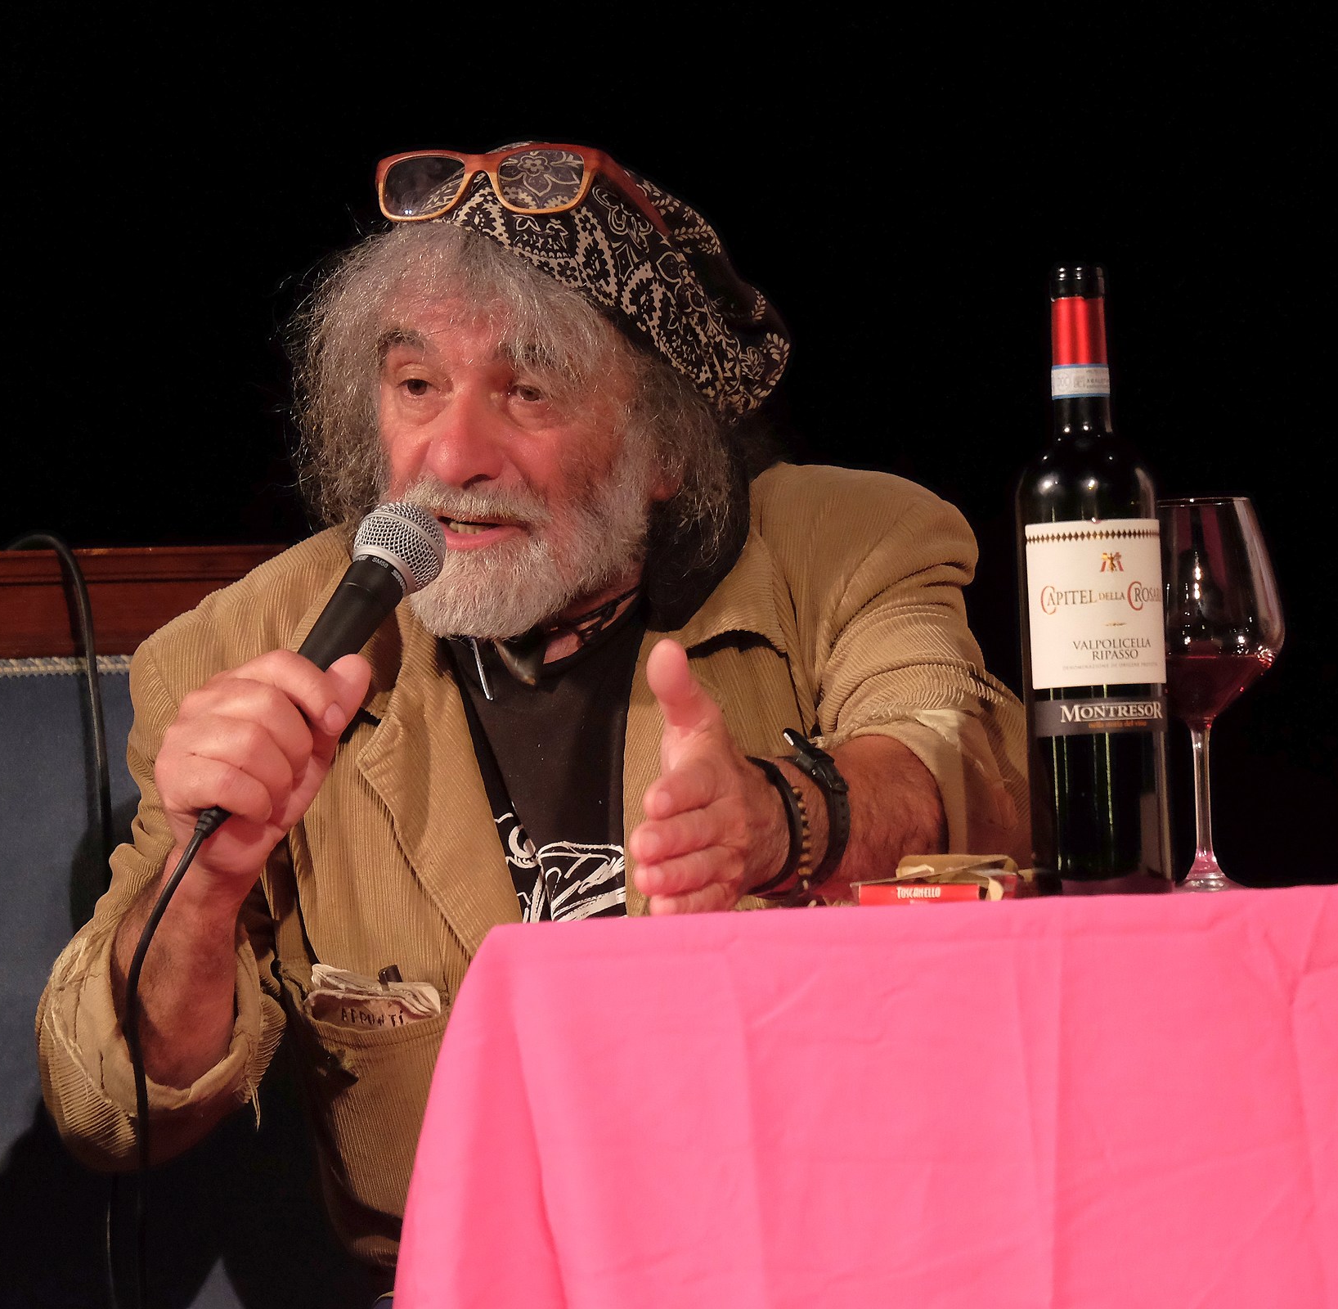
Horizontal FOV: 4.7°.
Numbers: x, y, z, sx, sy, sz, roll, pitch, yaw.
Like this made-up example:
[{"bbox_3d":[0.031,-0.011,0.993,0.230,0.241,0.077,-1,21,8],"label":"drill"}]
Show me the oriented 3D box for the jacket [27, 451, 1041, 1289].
[{"bbox_3d":[-0.075,0.149,8.975,0.550,0.510,0.420,-2,-1,7],"label":"jacket"}]

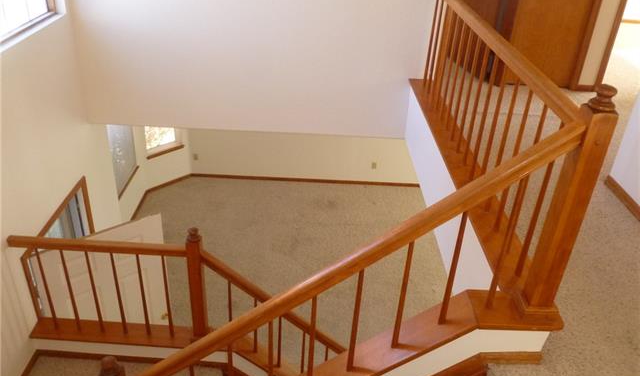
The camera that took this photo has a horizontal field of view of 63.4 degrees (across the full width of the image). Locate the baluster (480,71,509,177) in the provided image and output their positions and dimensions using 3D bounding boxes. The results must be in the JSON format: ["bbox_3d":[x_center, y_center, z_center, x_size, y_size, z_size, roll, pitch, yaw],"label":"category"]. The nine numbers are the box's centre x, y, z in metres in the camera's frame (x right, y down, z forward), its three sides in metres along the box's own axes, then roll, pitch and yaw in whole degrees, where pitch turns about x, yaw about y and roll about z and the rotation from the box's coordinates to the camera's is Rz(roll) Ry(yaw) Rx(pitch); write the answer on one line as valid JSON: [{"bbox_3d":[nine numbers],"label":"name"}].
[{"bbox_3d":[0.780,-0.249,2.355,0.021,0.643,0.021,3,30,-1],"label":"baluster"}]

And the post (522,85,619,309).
[{"bbox_3d":[0.795,0.063,1.661,0.085,0.806,0.085,3,30,-1],"label":"post"}]

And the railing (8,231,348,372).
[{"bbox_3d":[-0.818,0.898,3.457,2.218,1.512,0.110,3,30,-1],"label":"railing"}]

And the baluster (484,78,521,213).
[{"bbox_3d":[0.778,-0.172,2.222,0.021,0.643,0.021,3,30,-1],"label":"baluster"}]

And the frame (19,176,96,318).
[{"bbox_3d":[-1.976,1.063,4.242,0.110,2.060,1.020,3,30,-1],"label":"frame"}]

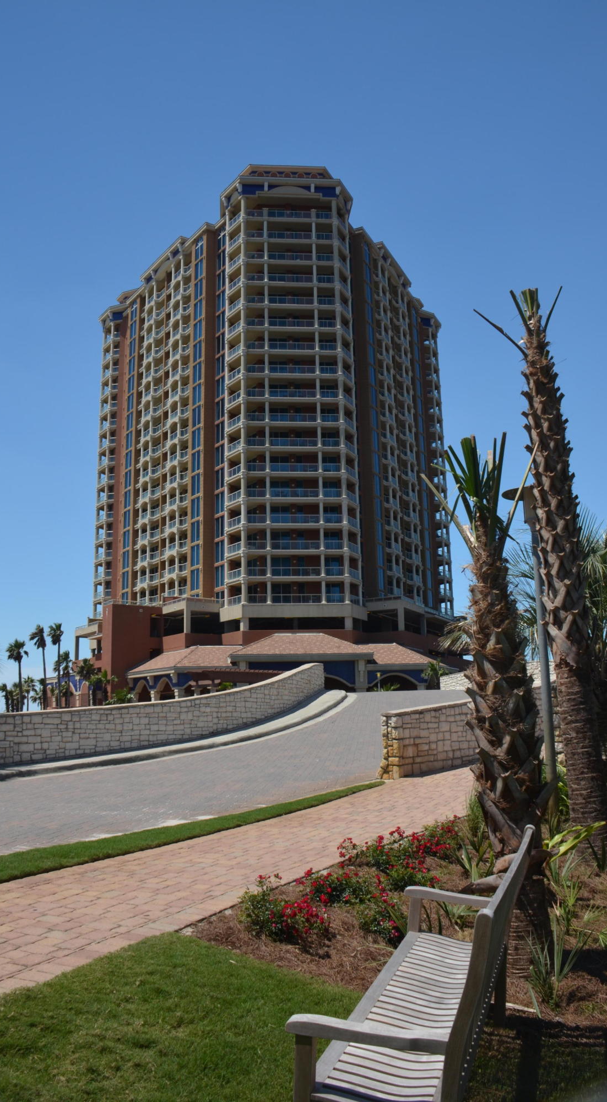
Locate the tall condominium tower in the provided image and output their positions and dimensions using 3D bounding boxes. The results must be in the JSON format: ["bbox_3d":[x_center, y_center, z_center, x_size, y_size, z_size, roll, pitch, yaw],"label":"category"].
[{"bbox_3d":[-4.525,-6.319,127.489,55.130,74.650,64.060,0,-14,-6],"label":"tall condominium tower"}]

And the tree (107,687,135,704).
[{"bbox_3d":[-17.531,14.731,78.905,2.750,3.320,2.750,-1,-14,0],"label":"tree"}]

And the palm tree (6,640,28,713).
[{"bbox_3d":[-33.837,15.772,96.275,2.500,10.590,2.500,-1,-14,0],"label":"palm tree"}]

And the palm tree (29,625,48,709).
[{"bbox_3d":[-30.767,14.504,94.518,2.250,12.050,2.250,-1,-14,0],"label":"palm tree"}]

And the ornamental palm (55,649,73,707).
[{"bbox_3d":[-27.574,15.879,94.149,2.250,9.070,2.250,-1,-14,0],"label":"ornamental palm"}]

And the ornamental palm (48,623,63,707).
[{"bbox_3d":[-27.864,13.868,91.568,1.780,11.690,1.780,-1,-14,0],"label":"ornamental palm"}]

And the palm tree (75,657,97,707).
[{"bbox_3d":[-23.624,15.324,89.108,2.520,7.480,2.520,-1,-14,0],"label":"palm tree"}]

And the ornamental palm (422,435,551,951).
[{"bbox_3d":[1.203,0.856,5.090,0.790,3.360,0.850,-1,-14,0],"label":"ornamental palm"}]

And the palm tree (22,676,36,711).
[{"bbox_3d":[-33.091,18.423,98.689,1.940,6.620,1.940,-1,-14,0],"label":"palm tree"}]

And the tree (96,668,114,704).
[{"bbox_3d":[-20.347,14.803,84.063,1.920,5.450,1.920,-1,-14,0],"label":"tree"}]

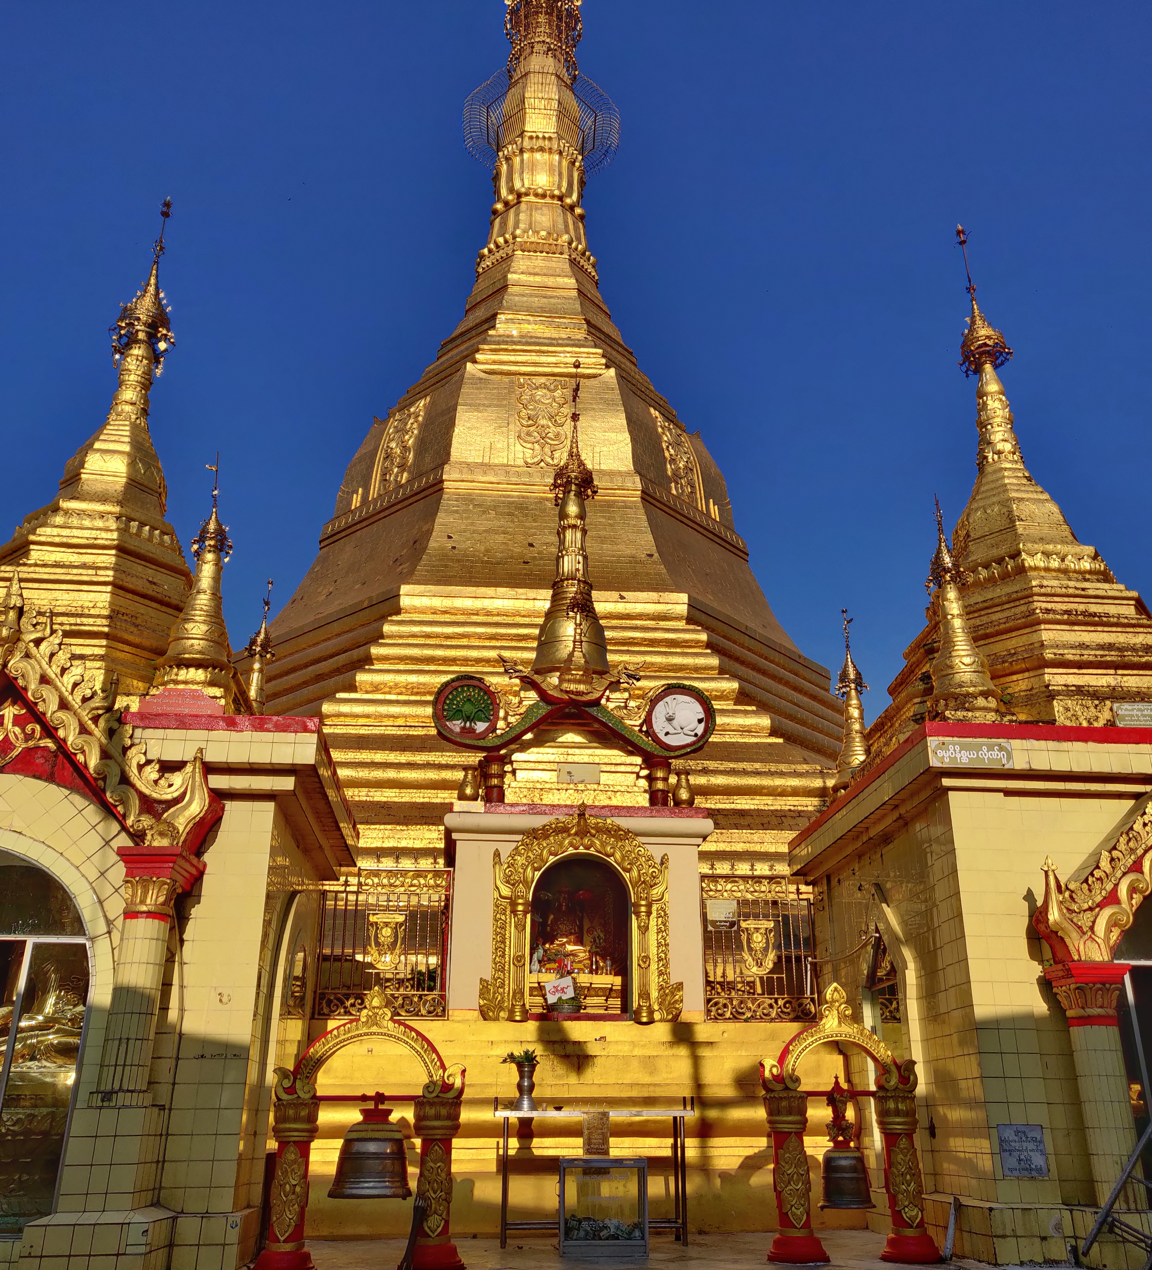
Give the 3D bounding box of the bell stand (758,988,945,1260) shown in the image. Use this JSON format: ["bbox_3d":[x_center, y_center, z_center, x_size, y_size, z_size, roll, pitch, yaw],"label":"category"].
[{"bbox_3d":[2.435,4.379,10.093,1.526,2.289,0.500,2,-22,-4],"label":"bell stand"}]

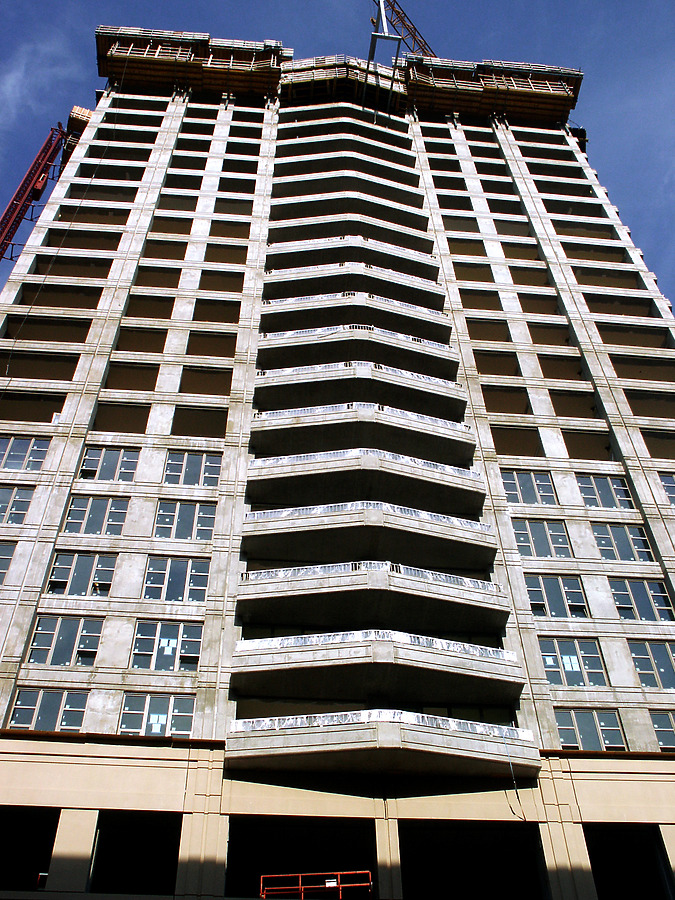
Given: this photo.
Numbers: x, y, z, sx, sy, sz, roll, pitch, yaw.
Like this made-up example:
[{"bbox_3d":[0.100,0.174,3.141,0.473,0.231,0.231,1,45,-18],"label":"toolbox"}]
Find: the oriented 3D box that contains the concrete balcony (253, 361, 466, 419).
[{"bbox_3d":[1.081,-2.753,40.969,9.512,1.314,2.224,3,-49,-4],"label":"concrete balcony"}]

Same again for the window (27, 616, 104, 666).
[{"bbox_3d":[-9.162,6.490,30.813,2.287,2.030,0.150,3,-49,-4],"label":"window"}]

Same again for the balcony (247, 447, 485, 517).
[{"bbox_3d":[1.188,1.179,36.440,9.512,1.314,2.224,3,-49,-4],"label":"balcony"}]

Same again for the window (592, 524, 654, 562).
[{"bbox_3d":[11.534,3.737,36.661,2.250,1.981,0.150,3,-49,-4],"label":"window"}]

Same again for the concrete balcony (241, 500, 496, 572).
[{"bbox_3d":[1.224,3.096,33.695,9.381,1.283,2.213,3,-49,-4],"label":"concrete balcony"}]

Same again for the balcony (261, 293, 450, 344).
[{"bbox_3d":[0.954,-6.591,44.800,9.381,1.283,2.213,3,-49,-4],"label":"balcony"}]

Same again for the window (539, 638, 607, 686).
[{"bbox_3d":[8.317,7.459,32.008,2.223,2.030,0.150,3,-49,-4],"label":"window"}]

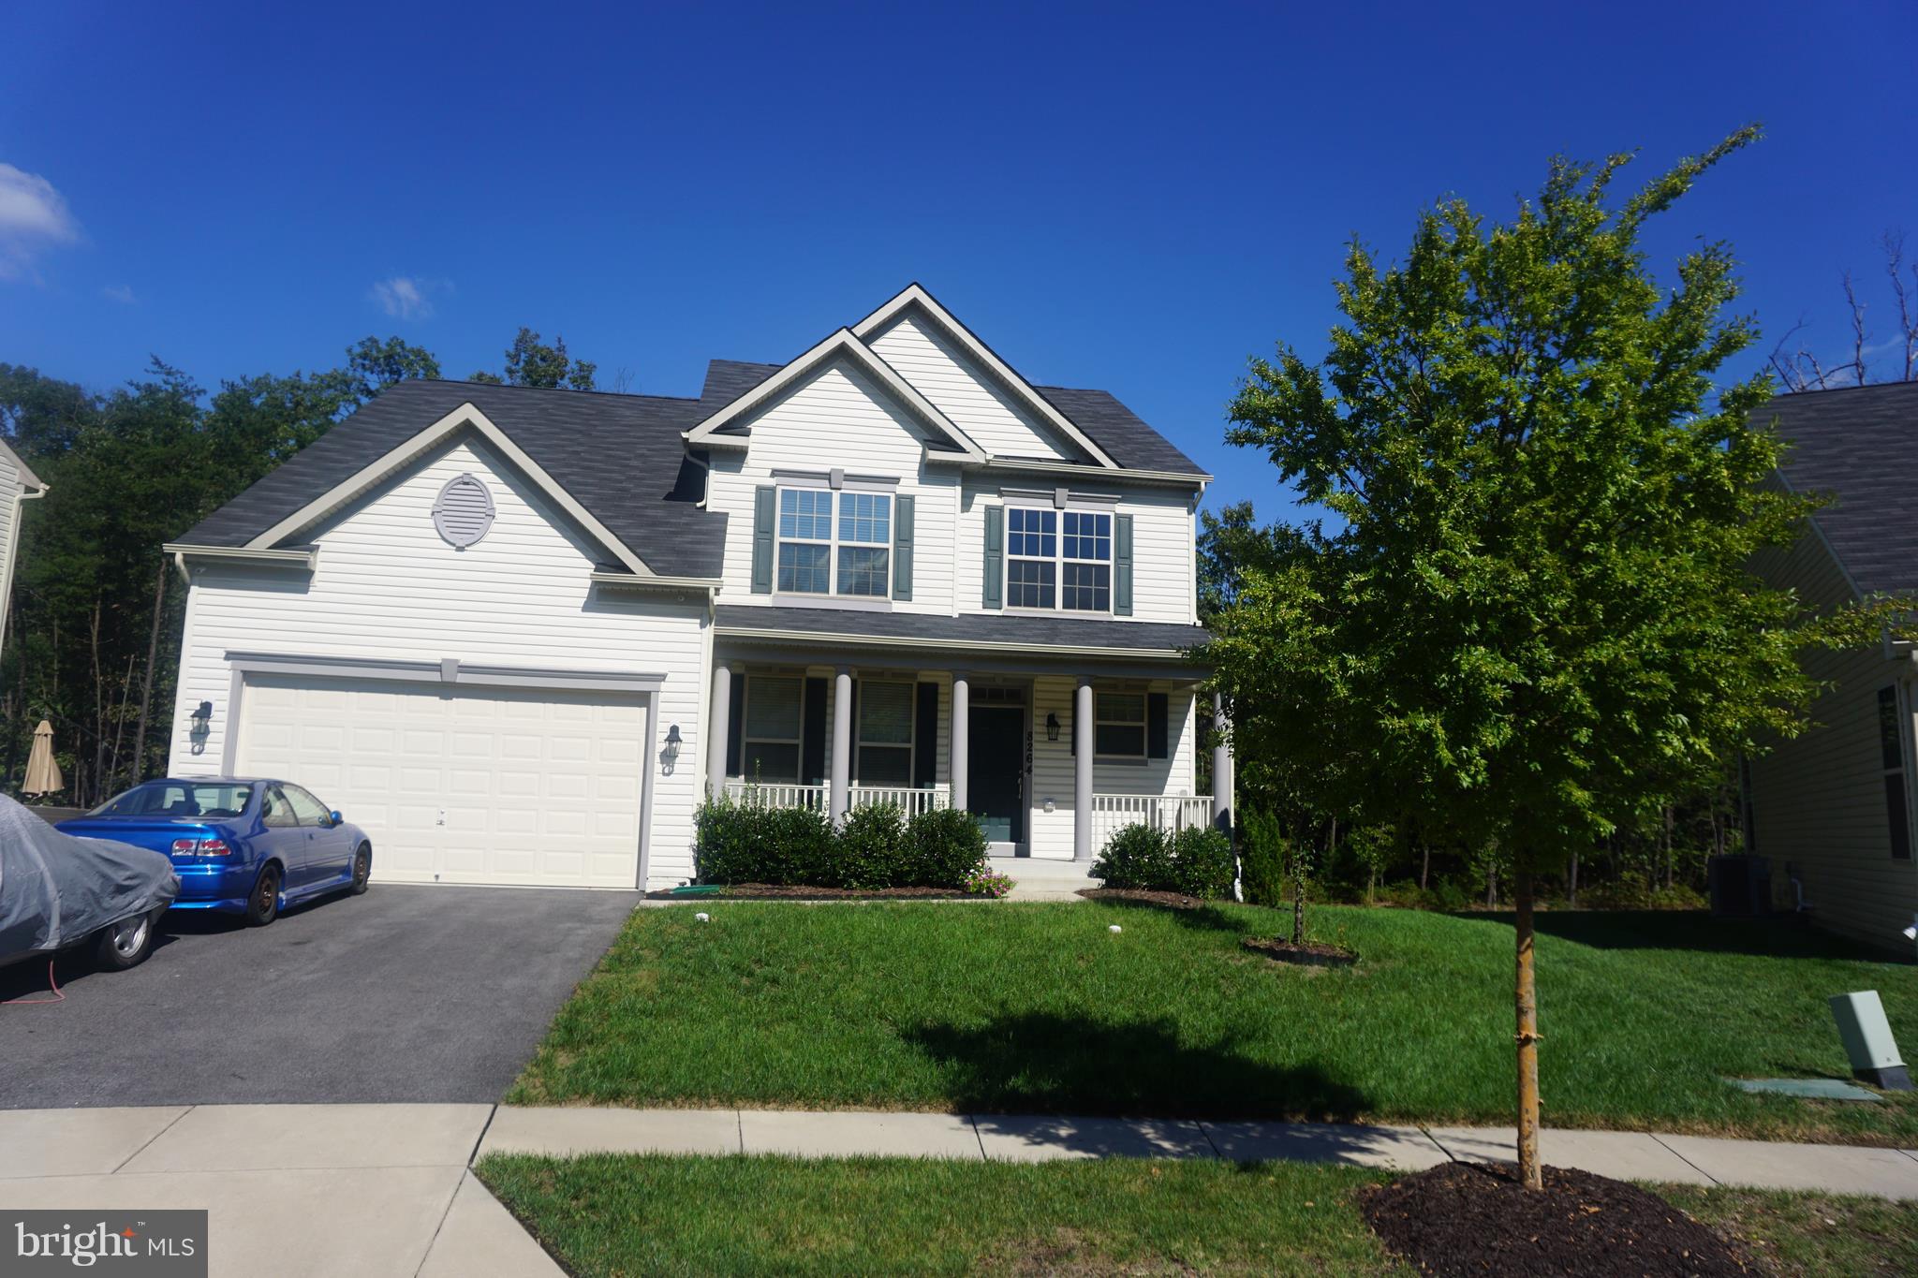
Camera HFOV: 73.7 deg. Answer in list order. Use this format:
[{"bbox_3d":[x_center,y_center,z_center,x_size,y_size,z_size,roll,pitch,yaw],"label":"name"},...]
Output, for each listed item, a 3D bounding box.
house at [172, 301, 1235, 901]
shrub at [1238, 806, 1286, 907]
[{"bbox_3d":[-3.728,-0.726,23.387,14.100,10.100,14.200,3,-9,-9],"label":"house"},{"bbox_3d":[4.195,3.026,17.710,0.650,1.350,0.650,3,-9,-9],"label":"shrub"}]

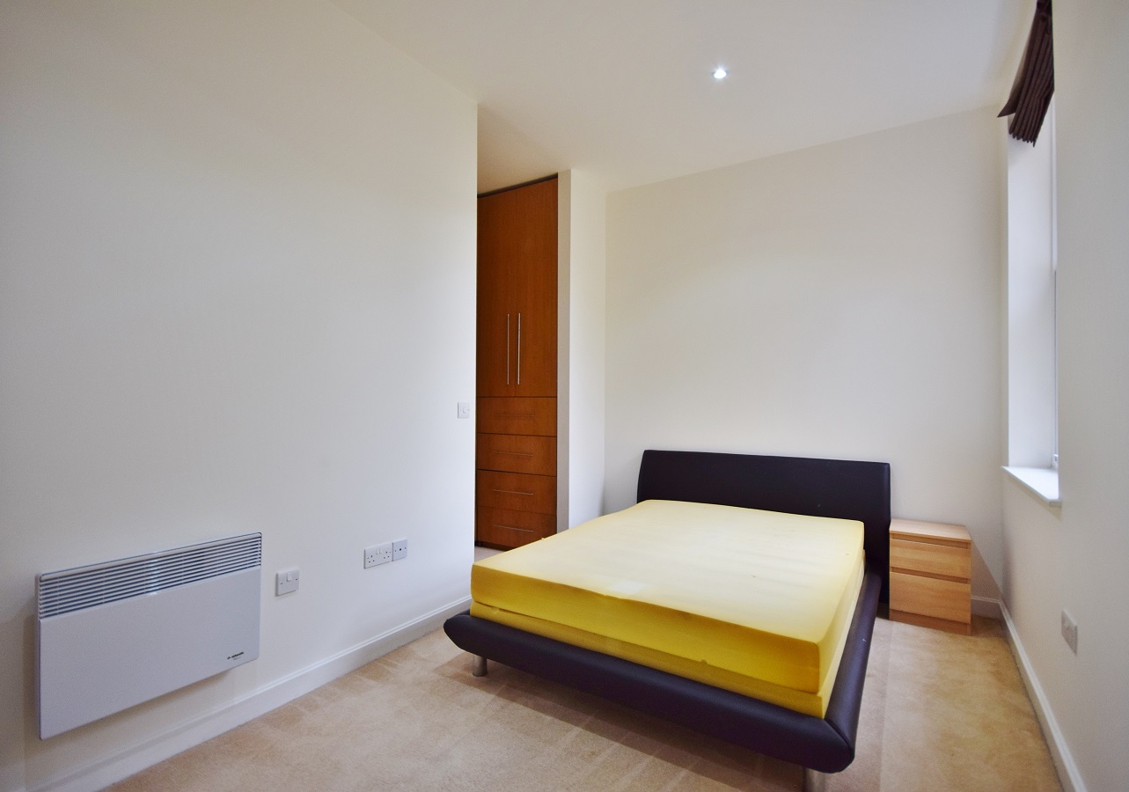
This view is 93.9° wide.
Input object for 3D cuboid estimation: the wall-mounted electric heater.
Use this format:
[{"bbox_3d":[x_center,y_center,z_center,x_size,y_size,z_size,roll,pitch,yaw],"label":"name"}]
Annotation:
[{"bbox_3d":[-1.310,0.722,1.716,0.086,0.458,0.588,0,-1,34],"label":"wall-mounted electric heater"}]

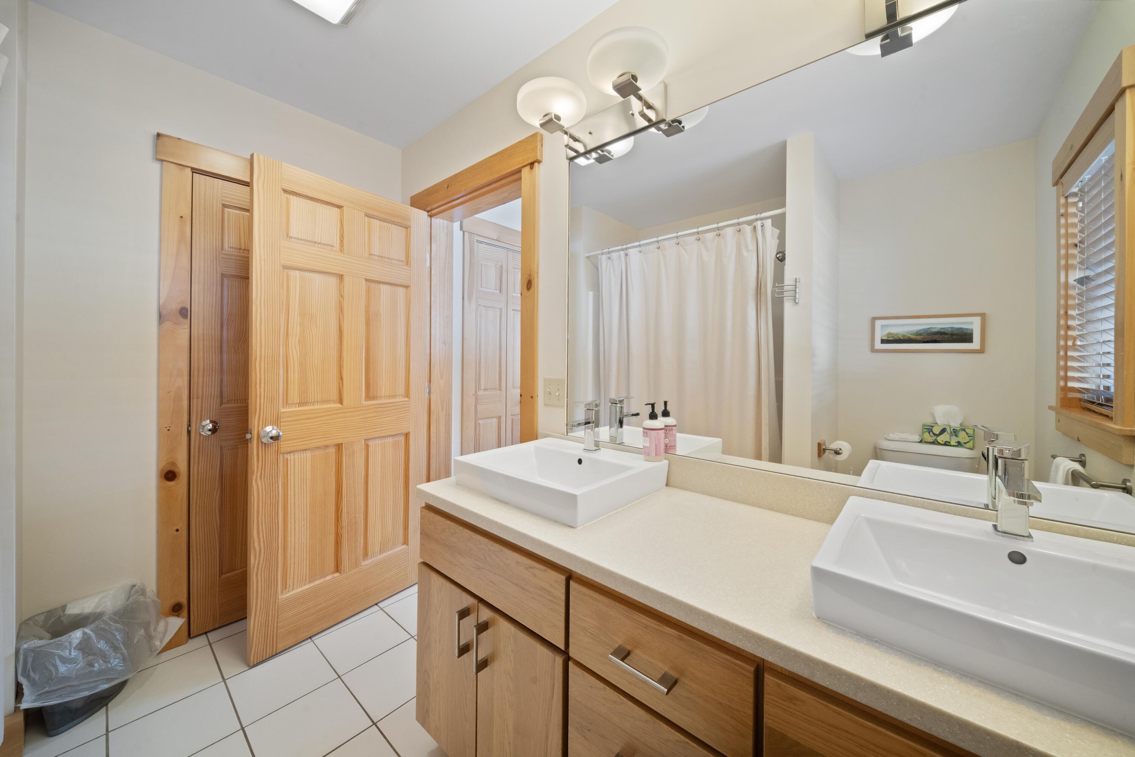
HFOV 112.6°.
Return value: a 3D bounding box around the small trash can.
[{"bbox_3d":[-1.776,1.024,1.406,0.267,0.325,0.315,2,1,41],"label":"small trash can"}]

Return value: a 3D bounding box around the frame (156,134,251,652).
[{"bbox_3d":[-1.489,0.074,1.947,0.080,2.216,0.850,2,1,41],"label":"frame"}]

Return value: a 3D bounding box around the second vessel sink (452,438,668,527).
[{"bbox_3d":[-0.018,0.295,1.188,0.496,0.081,0.442,2,1,41],"label":"second vessel sink"}]

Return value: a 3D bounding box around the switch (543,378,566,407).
[{"bbox_3d":[-0.054,0.055,1.536,0.115,0.116,0.013,2,1,41],"label":"switch"}]

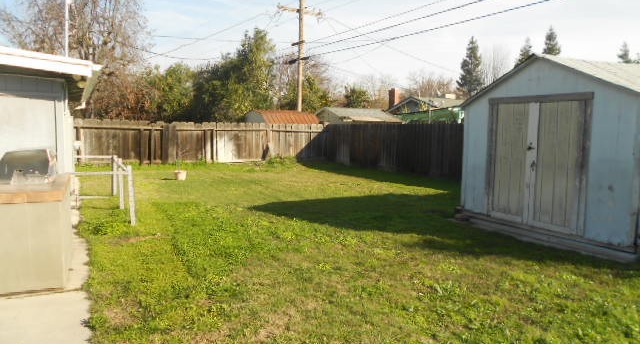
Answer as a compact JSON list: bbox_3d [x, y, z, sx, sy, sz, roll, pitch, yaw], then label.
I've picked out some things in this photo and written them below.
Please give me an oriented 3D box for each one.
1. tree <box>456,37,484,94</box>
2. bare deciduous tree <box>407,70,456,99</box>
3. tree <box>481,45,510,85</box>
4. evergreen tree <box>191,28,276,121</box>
[{"bbox_3d":[22.869,-12.734,74.129,4.587,15.986,4.587,1,5,0],"label":"tree"},{"bbox_3d":[14.100,-8.318,61.485,6.449,9.194,6.449,1,5,0],"label":"bare deciduous tree"},{"bbox_3d":[26.733,-12.109,74.180,4.681,14.843,4.681,1,5,0],"label":"tree"},{"bbox_3d":[-5.247,-4.866,29.189,5.383,7.526,5.383,1,5,0],"label":"evergreen tree"}]

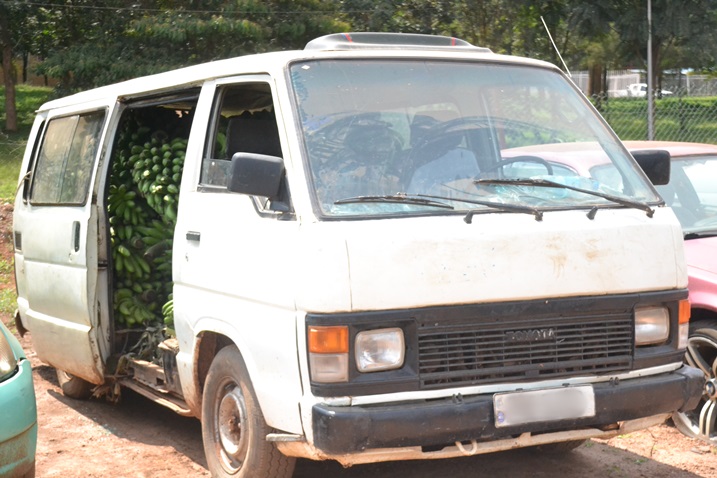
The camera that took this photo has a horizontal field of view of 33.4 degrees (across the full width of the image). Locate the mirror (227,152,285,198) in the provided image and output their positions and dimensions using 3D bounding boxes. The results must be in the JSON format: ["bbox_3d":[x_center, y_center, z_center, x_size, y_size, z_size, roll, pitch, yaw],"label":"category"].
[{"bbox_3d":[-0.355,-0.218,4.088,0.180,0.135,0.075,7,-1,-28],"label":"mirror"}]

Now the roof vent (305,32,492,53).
[{"bbox_3d":[0.147,-0.801,4.988,0.730,0.105,0.380,-2,3,-28],"label":"roof vent"}]

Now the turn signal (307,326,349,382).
[{"bbox_3d":[-0.096,0.374,3.890,0.120,0.182,0.085,-2,3,-28],"label":"turn signal"}]

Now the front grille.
[{"bbox_3d":[0.610,0.390,4.194,0.920,0.213,0.050,-2,3,-28],"label":"front grille"}]

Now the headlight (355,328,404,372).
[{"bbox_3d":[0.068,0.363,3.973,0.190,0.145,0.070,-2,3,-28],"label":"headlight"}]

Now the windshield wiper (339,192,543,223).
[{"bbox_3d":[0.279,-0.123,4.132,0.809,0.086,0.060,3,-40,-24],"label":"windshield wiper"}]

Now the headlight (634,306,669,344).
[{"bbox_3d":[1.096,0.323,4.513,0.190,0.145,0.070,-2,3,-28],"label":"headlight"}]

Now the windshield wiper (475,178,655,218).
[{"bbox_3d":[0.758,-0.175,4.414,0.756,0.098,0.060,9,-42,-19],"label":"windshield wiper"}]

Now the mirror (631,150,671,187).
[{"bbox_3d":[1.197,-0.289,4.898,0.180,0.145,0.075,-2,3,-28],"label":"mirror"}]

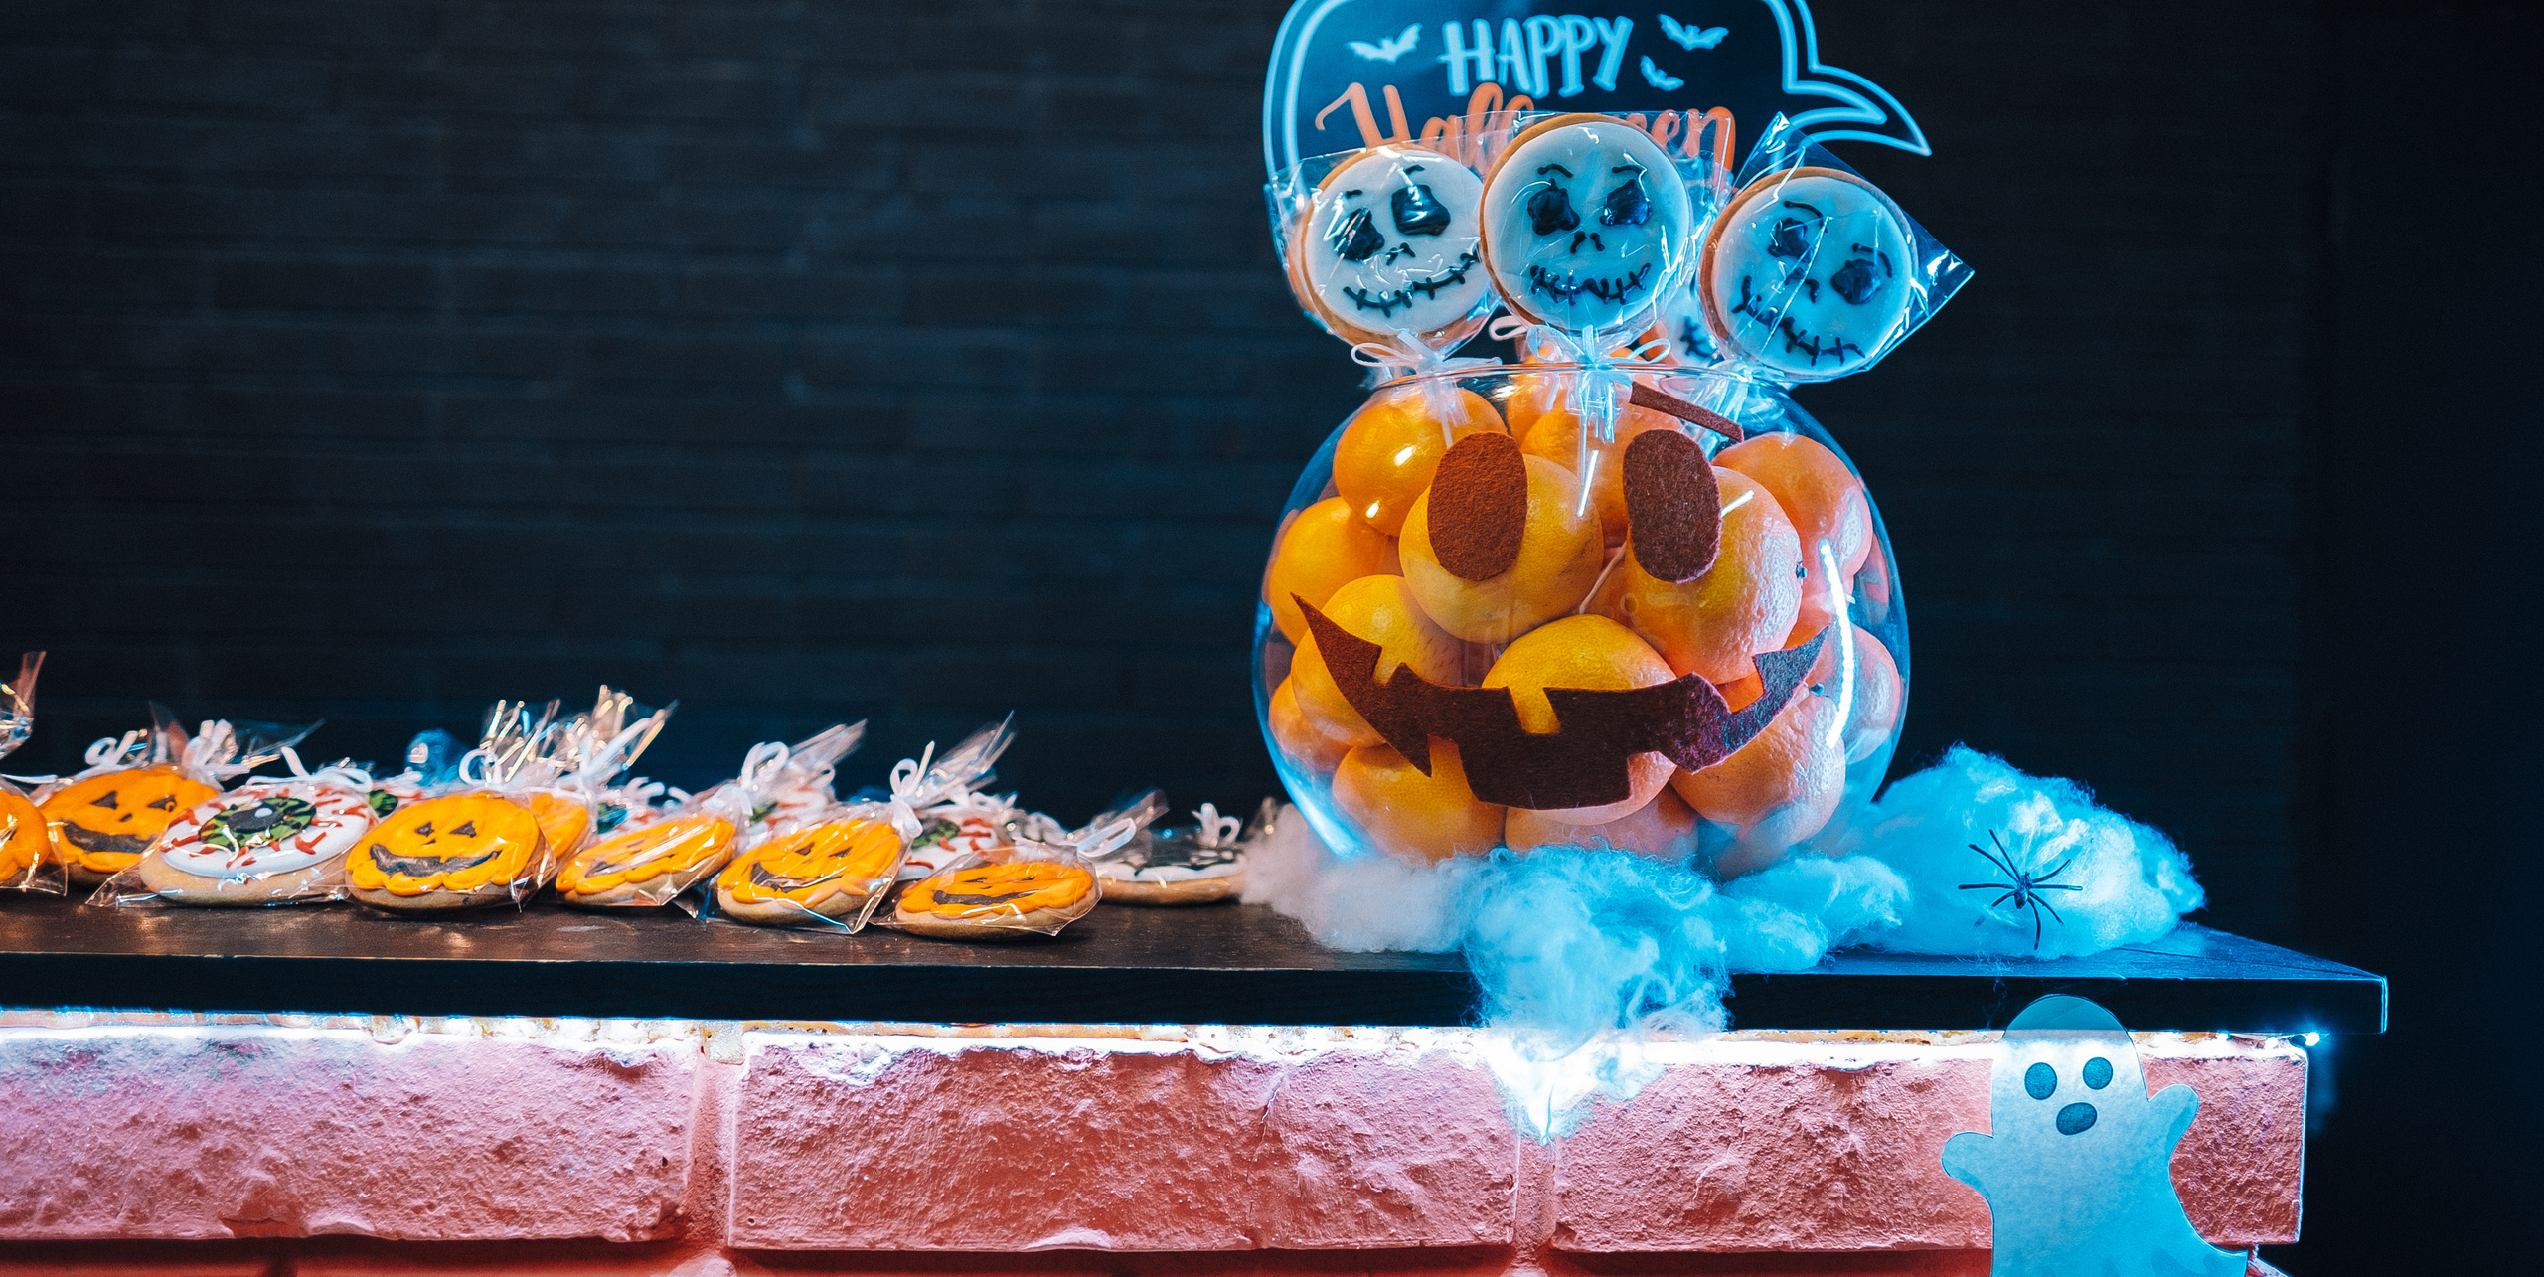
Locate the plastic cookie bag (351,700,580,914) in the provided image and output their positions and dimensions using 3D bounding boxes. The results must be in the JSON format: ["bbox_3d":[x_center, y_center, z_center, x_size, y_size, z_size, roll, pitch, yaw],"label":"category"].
[{"bbox_3d":[-0.322,0.064,0.675,0.080,0.074,0.088,1,-1,-6],"label":"plastic cookie bag"}]

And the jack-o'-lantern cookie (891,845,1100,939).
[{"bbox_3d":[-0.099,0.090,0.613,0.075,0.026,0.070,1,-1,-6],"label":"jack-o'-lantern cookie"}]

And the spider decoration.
[{"bbox_3d":[0.254,0.085,0.575,0.041,0.042,0.011,6,-35,7],"label":"spider decoration"}]

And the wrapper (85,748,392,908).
[{"bbox_3d":[-0.415,0.075,0.685,0.100,0.052,0.092,1,-1,-9],"label":"wrapper"}]

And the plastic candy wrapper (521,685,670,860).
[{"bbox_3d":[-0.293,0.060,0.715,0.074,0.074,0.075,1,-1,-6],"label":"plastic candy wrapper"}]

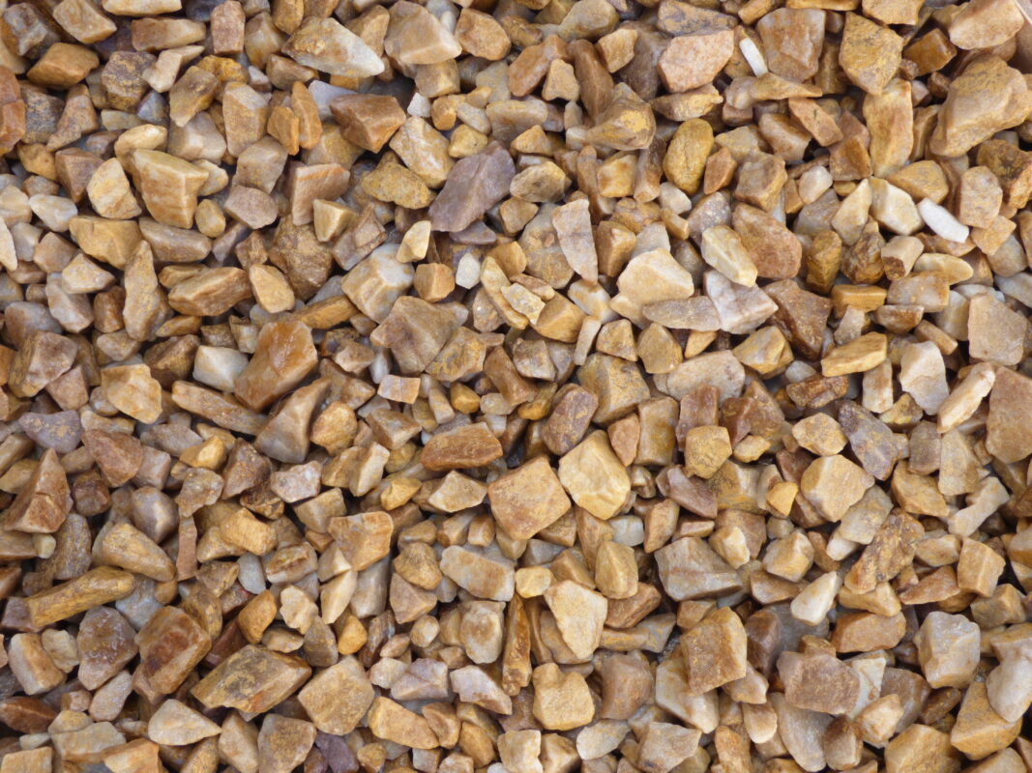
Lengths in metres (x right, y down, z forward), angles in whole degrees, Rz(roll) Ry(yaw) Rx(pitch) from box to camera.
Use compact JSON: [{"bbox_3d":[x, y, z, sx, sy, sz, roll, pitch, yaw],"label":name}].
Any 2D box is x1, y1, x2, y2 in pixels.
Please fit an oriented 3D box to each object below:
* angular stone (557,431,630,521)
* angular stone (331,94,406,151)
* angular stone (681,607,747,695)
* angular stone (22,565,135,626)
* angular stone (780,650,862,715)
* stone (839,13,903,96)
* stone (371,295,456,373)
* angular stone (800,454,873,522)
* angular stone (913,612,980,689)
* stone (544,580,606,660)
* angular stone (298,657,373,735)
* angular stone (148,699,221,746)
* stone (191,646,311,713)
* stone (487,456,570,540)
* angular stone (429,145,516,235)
[{"bbox_3d":[0.035,0.038,0.693,0.027,0.021,0.034,-31,81,-5],"label":"angular stone"},{"bbox_3d":[-0.066,-0.120,0.721,0.033,0.021,0.026,31,81,5],"label":"angular stone"},{"bbox_3d":[0.087,0.115,0.715,0.033,0.021,0.030,-18,74,-5],"label":"angular stone"},{"bbox_3d":[-0.192,0.090,0.722,0.048,0.015,0.015,-21,74,-6],"label":"angular stone"},{"bbox_3d":[0.125,0.122,0.678,0.035,0.017,0.022,10,80,2],"label":"angular stone"},{"bbox_3d":[0.155,-0.147,0.726,0.031,0.019,0.029,26,81,4],"label":"stone"},{"bbox_3d":[-0.038,-0.021,0.604,0.024,0.018,0.032,33,82,5],"label":"stone"},{"bbox_3d":[0.142,0.045,0.736,0.028,0.021,0.025,37,76,10],"label":"angular stone"},{"bbox_3d":[0.188,0.116,0.715,0.028,0.023,0.032,5,73,1],"label":"angular stone"},{"bbox_3d":[0.030,0.101,0.719,0.022,0.017,0.033,-25,75,-7],"label":"stone"},{"bbox_3d":[-0.076,0.136,0.709,0.029,0.021,0.027,-30,75,-9],"label":"angular stone"},{"bbox_3d":[-0.143,0.145,0.705,0.031,0.015,0.019,11,73,3],"label":"angular stone"},{"bbox_3d":[-0.114,0.128,0.711,0.046,0.019,0.027,-37,77,-11],"label":"stone"},{"bbox_3d":[0.006,0.048,0.692,0.031,0.021,0.027,-30,81,-5],"label":"stone"},{"bbox_3d":[-0.018,-0.074,0.613,0.020,0.013,0.042,41,83,6],"label":"angular stone"}]

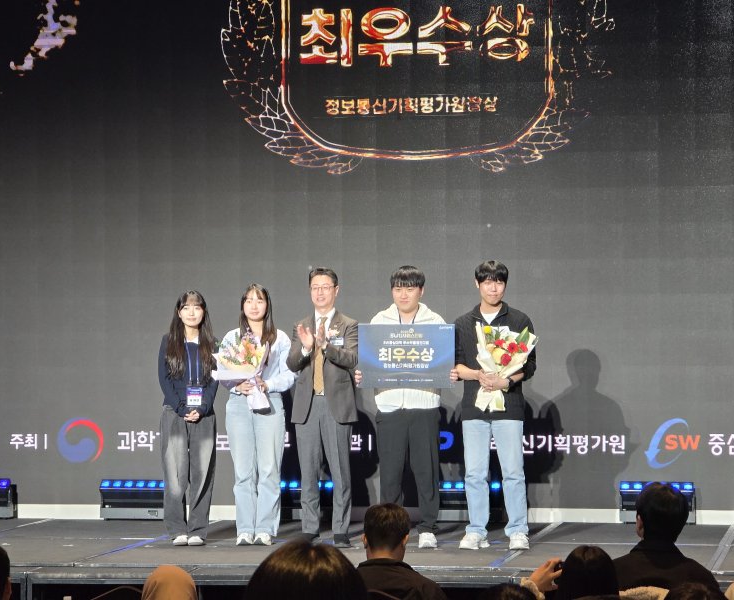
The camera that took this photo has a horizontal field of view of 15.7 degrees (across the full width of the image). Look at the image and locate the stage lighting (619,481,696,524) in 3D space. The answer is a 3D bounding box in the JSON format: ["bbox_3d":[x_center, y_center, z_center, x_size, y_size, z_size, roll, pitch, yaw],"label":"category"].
[{"bbox_3d":[2.018,1.419,18.495,0.500,0.283,0.170,0,-1,10],"label":"stage lighting"}]

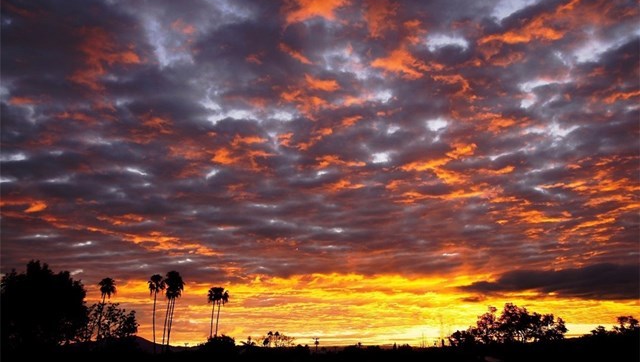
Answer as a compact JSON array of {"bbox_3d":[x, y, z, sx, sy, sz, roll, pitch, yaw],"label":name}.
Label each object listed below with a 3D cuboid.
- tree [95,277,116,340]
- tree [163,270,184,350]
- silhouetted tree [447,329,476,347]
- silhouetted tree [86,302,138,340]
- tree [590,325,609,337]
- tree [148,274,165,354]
[{"bbox_3d":[-34.674,21.251,94.801,3.560,11.220,3.200,0,-16,0],"label":"tree"},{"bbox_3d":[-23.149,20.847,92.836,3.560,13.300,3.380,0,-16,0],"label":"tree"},{"bbox_3d":[21.109,23.618,86.852,4.150,3.430,3.730,0,-16,0],"label":"silhouetted tree"},{"bbox_3d":[-25.800,17.817,72.906,6.470,5.320,5.820,0,-16,0],"label":"silhouetted tree"},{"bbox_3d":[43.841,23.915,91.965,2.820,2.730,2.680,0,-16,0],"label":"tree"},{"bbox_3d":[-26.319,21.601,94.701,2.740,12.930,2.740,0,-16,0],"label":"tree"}]

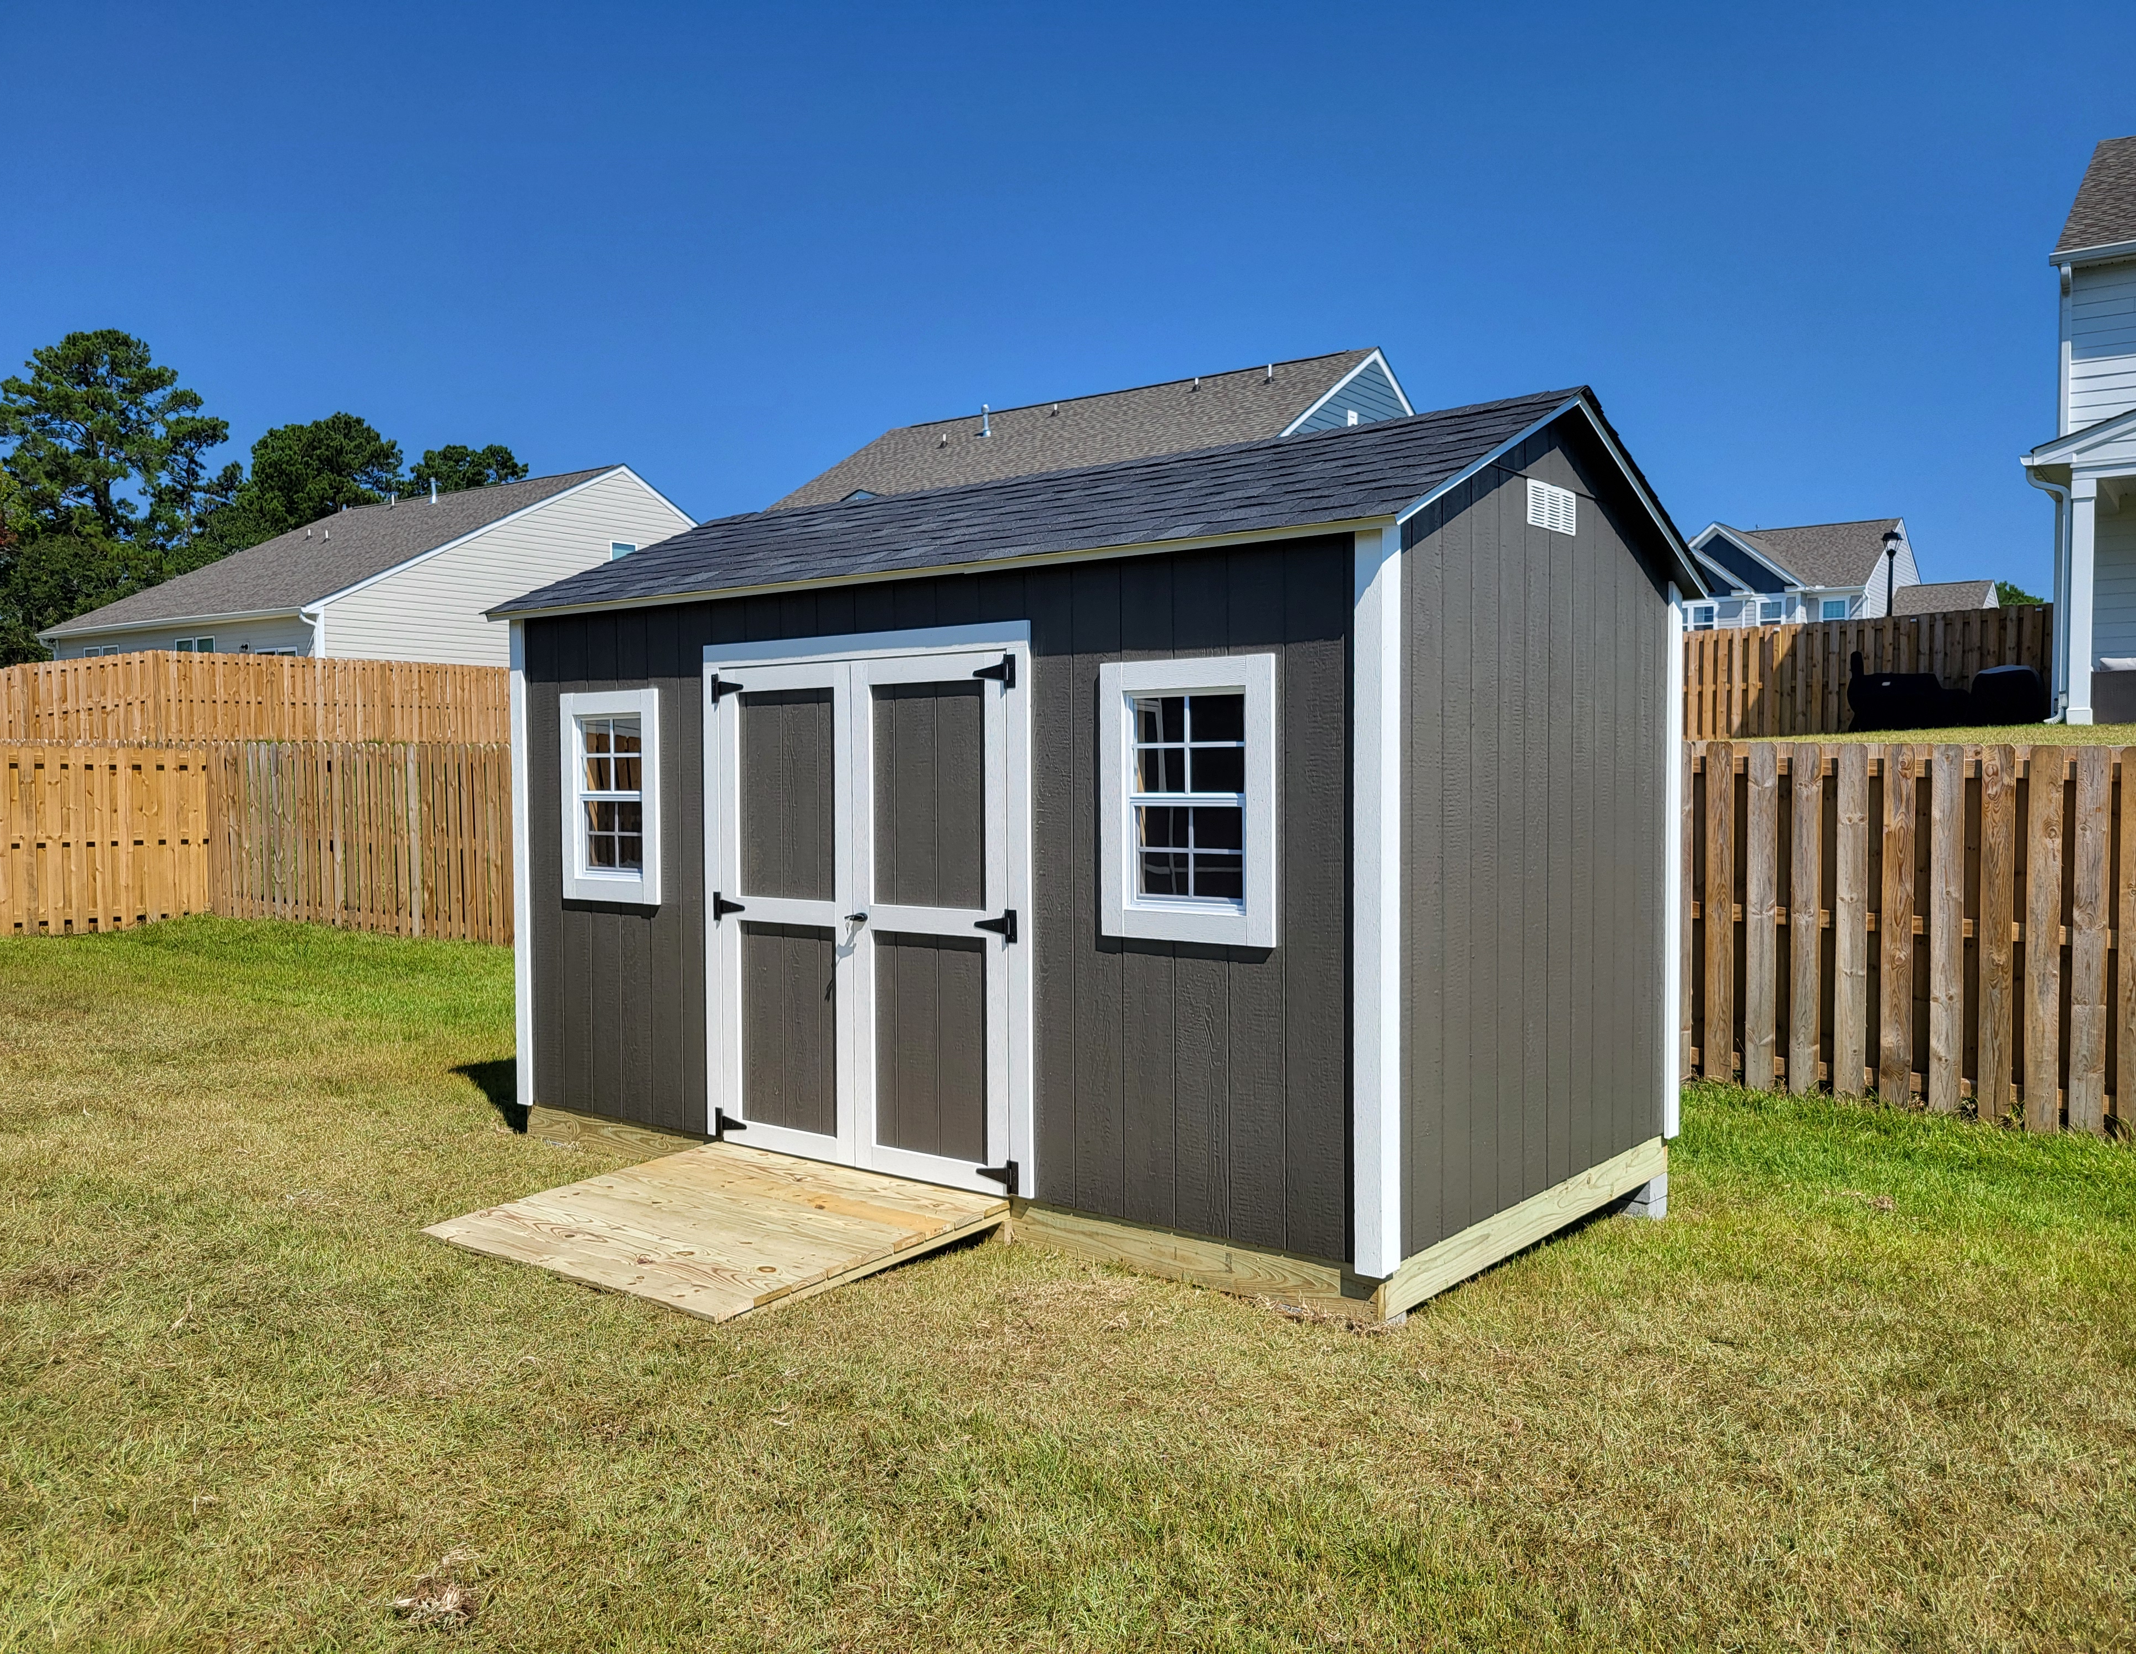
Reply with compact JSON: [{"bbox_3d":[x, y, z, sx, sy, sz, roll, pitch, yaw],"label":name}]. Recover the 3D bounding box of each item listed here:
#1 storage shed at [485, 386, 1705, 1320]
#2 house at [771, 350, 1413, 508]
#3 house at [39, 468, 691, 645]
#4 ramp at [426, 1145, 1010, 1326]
[{"bbox_3d":[-0.002,-0.051,7.025,4.482,2.927,2.681,1,2,39],"label":"storage shed"},{"bbox_3d":[0.833,-5.226,34.312,12.300,7.371,13.800,1,2,37],"label":"house"},{"bbox_3d":[-17.422,-5.891,48.127,13.986,7.643,17.390,1,2,37],"label":"house"},{"bbox_3d":[-1.181,1.346,5.622,1.513,0.132,1.260,1,2,39],"label":"ramp"}]

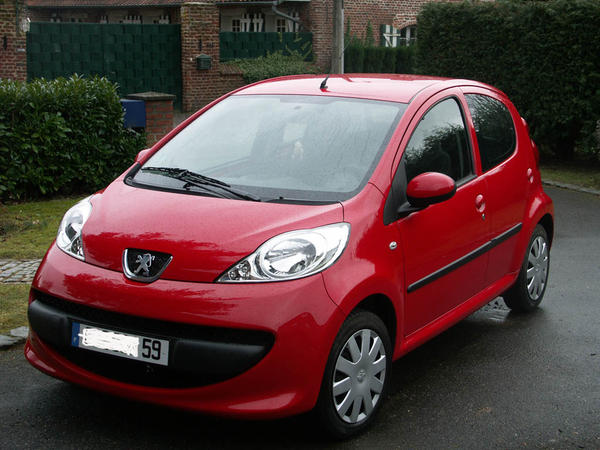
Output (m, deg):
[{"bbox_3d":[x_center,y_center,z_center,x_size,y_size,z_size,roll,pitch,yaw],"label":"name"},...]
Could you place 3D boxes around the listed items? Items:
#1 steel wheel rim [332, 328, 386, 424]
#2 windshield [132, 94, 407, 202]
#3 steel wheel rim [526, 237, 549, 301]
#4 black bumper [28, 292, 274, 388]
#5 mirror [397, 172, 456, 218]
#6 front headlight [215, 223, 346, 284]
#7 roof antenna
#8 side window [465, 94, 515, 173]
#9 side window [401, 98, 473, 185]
[{"bbox_3d":[0.225,0.640,4.050,0.100,0.400,0.400,8,13,38],"label":"steel wheel rim"},{"bbox_3d":[-0.165,-0.403,4.636,1.280,0.120,0.950,6,40,31],"label":"windshield"},{"bbox_3d":[1.463,0.271,6.007,0.100,0.400,0.400,6,12,31],"label":"steel wheel rim"},{"bbox_3d":[-0.674,0.493,3.967,1.310,0.290,0.220,6,12,31],"label":"black bumper"},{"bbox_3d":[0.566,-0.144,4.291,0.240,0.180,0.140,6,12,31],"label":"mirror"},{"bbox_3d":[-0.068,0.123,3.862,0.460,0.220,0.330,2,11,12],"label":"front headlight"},{"bbox_3d":[0.136,-0.757,5.065,0.030,0.085,0.090,6,12,31],"label":"roof antenna"},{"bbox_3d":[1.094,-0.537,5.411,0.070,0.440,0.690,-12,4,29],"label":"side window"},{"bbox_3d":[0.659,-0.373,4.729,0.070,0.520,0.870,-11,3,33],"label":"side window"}]

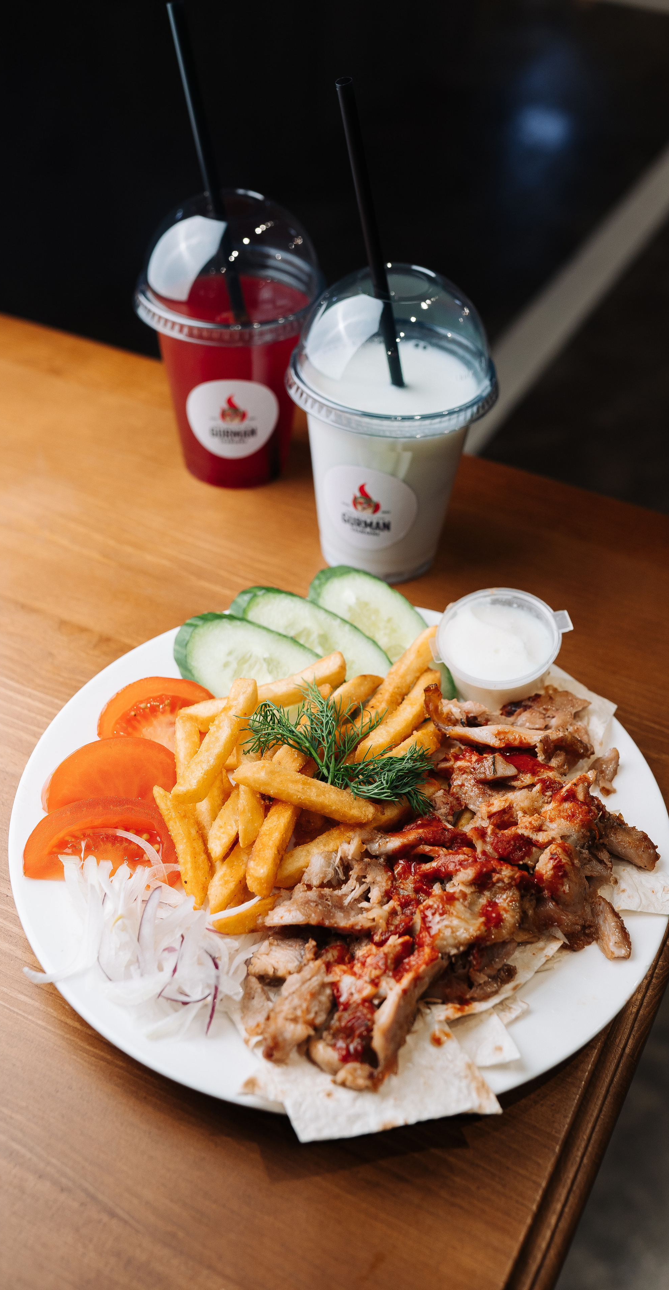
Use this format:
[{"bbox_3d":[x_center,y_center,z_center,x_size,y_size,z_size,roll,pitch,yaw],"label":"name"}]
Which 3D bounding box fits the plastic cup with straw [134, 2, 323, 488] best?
[{"bbox_3d":[-0.052,-0.193,0.633,0.100,0.236,0.100,-1,42,-4],"label":"plastic cup with straw"}]

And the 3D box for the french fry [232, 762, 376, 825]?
[{"bbox_3d":[-0.012,0.057,0.477,0.057,0.011,0.011,16,43,5],"label":"french fry"}]

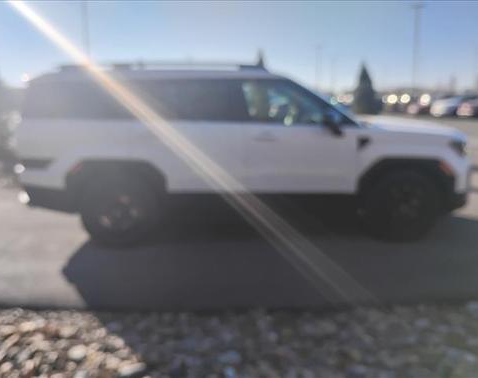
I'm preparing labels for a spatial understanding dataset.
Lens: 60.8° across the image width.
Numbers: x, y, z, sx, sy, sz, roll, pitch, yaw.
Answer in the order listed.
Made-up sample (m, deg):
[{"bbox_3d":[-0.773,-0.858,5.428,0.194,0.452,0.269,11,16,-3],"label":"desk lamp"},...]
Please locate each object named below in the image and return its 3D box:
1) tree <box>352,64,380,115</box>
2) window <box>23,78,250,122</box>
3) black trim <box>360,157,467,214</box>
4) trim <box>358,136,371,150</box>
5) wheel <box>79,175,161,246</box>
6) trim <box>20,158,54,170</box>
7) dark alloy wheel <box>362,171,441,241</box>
[{"bbox_3d":[8.444,-6.623,27.000,2.000,3.600,2.000,0,12,0],"label":"tree"},{"bbox_3d":[-0.949,-0.834,3.851,2.105,0.406,0.160,-1,12,-4],"label":"window"},{"bbox_3d":[1.760,-0.031,4.124,1.106,0.558,0.200,-1,12,-4],"label":"black trim"},{"bbox_3d":[1.222,-0.443,3.969,0.139,0.136,0.050,-1,12,-4],"label":"trim"},{"bbox_3d":[-1.139,0.187,4.015,0.750,0.750,0.250,-1,12,-4],"label":"wheel"},{"bbox_3d":[-1.903,-0.230,3.833,0.310,0.114,0.120,-1,12,-4],"label":"trim"},{"bbox_3d":[1.669,0.159,4.199,0.750,0.750,0.250,-1,12,-4],"label":"dark alloy wheel"}]

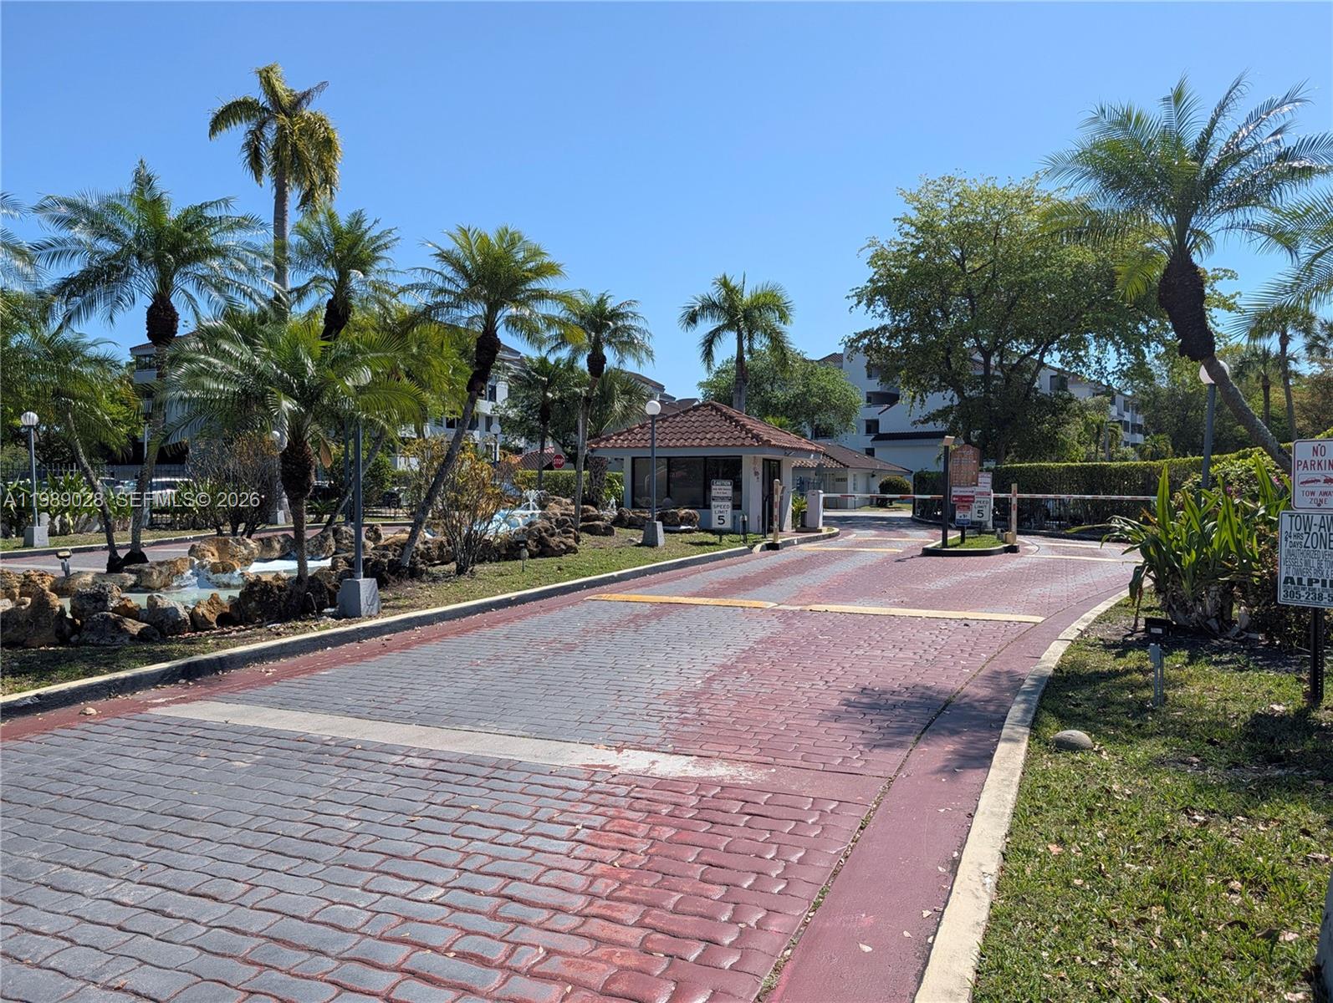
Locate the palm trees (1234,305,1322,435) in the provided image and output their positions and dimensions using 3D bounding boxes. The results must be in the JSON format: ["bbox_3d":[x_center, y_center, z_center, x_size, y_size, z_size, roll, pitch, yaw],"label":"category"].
[{"bbox_3d":[27.100,-4.100,41.000,3.500,8.900,3.400,1,2,33],"label":"palm trees"}]

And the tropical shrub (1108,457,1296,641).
[{"bbox_3d":[5.153,0.409,8.918,1.800,1.670,1.700,0,2,0],"label":"tropical shrub"}]

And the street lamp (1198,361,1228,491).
[{"bbox_3d":[6.604,-0.277,11.297,0.380,2.890,0.380,1,2,22],"label":"street lamp"}]

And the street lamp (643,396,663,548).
[{"bbox_3d":[-0.271,-0.550,18.492,0.380,2.956,0.380,0,2,0],"label":"street lamp"}]

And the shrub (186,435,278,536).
[{"bbox_3d":[-9.674,-0.324,20.600,2.000,2.387,1.900,0,2,0],"label":"shrub"}]

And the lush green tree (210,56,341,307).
[{"bbox_3d":[-12.382,-6.636,29.302,4.200,14.688,4.200,0,2,0],"label":"lush green tree"}]

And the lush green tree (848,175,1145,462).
[{"bbox_3d":[12.759,-6.115,35.822,11.600,13.229,11.000,0,2,0],"label":"lush green tree"}]

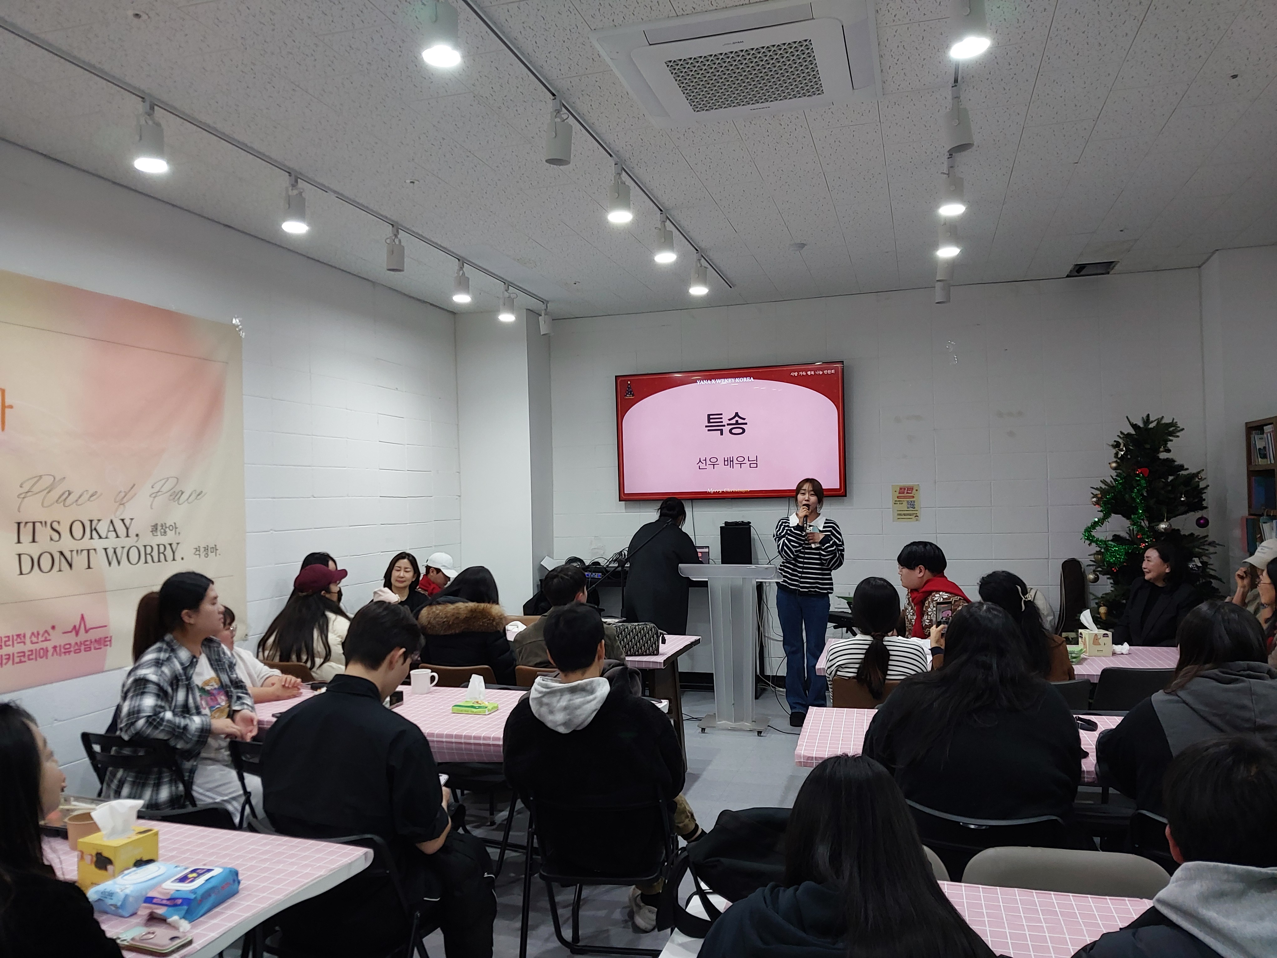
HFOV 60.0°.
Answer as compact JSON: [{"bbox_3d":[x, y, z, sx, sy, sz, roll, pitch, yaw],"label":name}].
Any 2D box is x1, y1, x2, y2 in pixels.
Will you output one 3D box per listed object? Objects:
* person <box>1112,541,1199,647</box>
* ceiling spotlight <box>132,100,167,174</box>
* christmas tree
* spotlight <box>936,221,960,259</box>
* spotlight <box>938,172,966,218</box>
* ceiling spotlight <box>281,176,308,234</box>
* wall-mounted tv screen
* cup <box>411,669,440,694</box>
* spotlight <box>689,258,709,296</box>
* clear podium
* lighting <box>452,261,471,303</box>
[{"bbox_3d":[2.890,1.007,6.250,0.520,1.280,0.780,-2,-1,27],"label":"person"},{"bbox_3d":[-1.877,-1.320,4.241,0.105,0.255,0.105,-2,-1,14],"label":"ceiling spotlight"},{"bbox_3d":[3.409,0.589,7.350,1.000,2.040,1.000,-2,-1,19],"label":"christmas tree"},{"bbox_3d":[1.681,-1.333,6.020,0.100,0.235,0.100,-2,-1,14],"label":"spotlight"},{"bbox_3d":[1.446,-1.349,5.099,0.100,0.240,0.100,-2,-1,14],"label":"spotlight"},{"bbox_3d":[-1.626,-1.311,5.229,0.105,0.250,0.105,-2,-1,14],"label":"ceiling spotlight"},{"bbox_3d":[0.727,-0.365,8.997,1.905,1.080,0.065,-2,3,19],"label":"wall-mounted tv screen"},{"bbox_3d":[-0.949,0.902,4.920,0.120,0.098,0.088,-1,-1,8],"label":"cup"},{"bbox_3d":[0.390,-1.323,7.090,0.105,0.250,0.105,-2,-1,14],"label":"spotlight"},{"bbox_3d":[0.634,1.141,7.520,0.650,1.120,0.410,-2,-1,16],"label":"clear podium"},{"bbox_3d":[-1.116,-1.251,7.010,0.100,0.245,0.100,-2,-1,14],"label":"lighting"}]

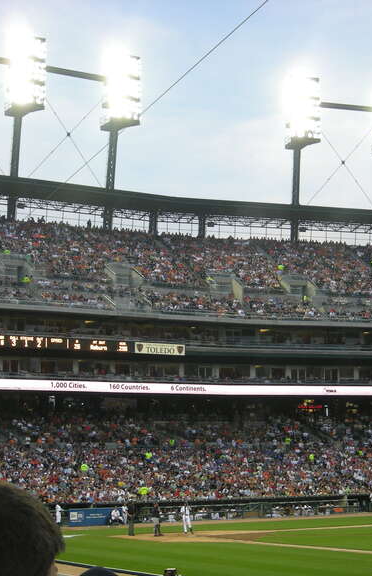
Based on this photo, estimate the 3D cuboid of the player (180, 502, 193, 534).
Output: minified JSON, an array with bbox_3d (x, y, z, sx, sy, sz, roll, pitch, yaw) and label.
[{"bbox_3d":[0.043,12.535,65.100,0.660,1.780,0.520,-3,-8,11],"label":"player"}]

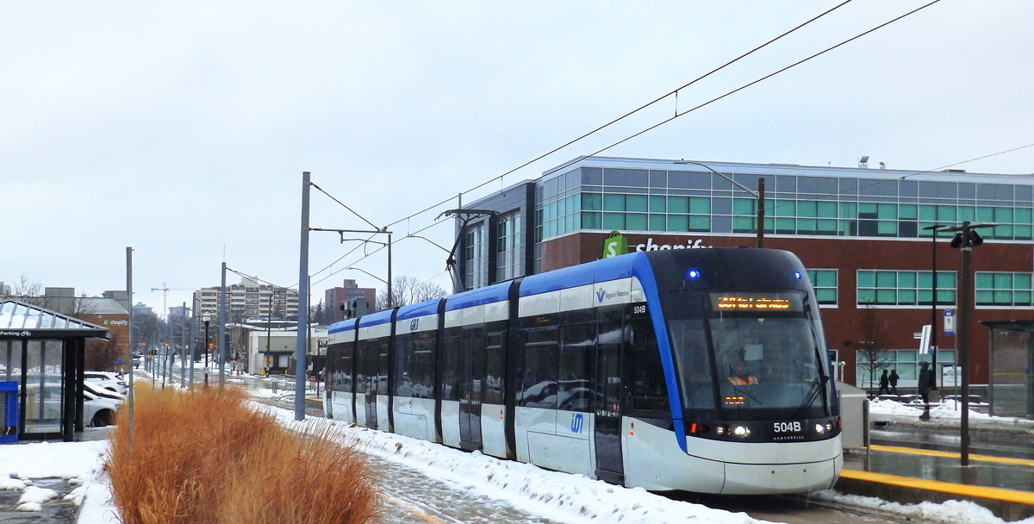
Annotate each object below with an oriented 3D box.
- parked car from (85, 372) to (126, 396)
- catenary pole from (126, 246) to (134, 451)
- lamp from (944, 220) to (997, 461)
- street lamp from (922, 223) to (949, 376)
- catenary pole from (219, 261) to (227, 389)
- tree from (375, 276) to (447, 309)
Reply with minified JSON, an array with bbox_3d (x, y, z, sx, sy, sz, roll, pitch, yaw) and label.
[{"bbox_3d":[-24.271,6.966,63.500,4.500,1.660,1.830,1,-4,-16],"label":"parked car"},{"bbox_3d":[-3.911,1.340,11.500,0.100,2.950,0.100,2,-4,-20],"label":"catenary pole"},{"bbox_3d":[7.007,1.276,17.700,0.400,3.850,1.300,2,-4,-20],"label":"lamp"},{"bbox_3d":[17.849,1.988,48.500,0.400,7.200,1.450,2,-4,-20],"label":"street lamp"},{"bbox_3d":[-18.354,4.246,70.800,0.330,8.600,0.330,2,-4,-20],"label":"catenary pole"},{"bbox_3d":[-11.438,7.409,122.000,7.600,12.000,7.600,2,-4,-20],"label":"tree"}]

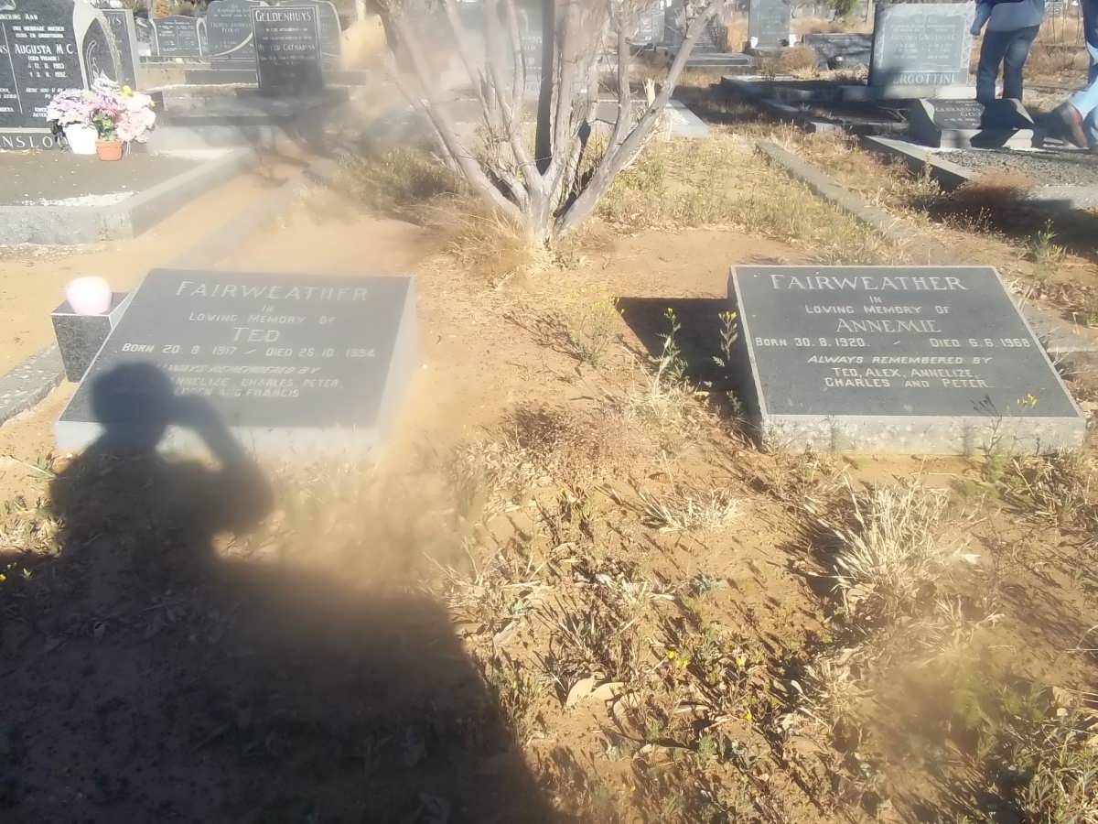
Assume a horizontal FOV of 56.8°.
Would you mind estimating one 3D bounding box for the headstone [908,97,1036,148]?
[{"bbox_3d":[3.008,-2.072,7.266,0.650,0.290,0.570,1,22,1],"label":"headstone"}]

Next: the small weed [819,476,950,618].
[{"bbox_3d":[0.657,0.255,1.982,0.261,0.230,0.248,0,22,0],"label":"small weed"}]

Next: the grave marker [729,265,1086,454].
[{"bbox_3d":[1.018,-0.185,3.034,0.858,0.325,0.740,0,22,1],"label":"grave marker"}]

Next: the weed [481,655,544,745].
[{"bbox_3d":[-0.057,0.451,1.602,0.098,0.139,0.093,0,22,0],"label":"weed"}]

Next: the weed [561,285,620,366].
[{"bbox_3d":[0.135,-0.281,3.291,0.196,0.257,0.196,0,22,0],"label":"weed"}]

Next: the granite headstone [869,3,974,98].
[{"bbox_3d":[3.573,-3.485,9.750,0.920,0.870,0.180,1,22,1],"label":"granite headstone"}]

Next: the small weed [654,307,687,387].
[{"bbox_3d":[0.370,-0.200,3.102,0.101,0.248,0.101,0,22,0],"label":"small weed"}]

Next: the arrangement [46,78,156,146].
[{"bbox_3d":[-2.824,-1.895,6.400,0.640,0.410,0.380,1,22,1],"label":"arrangement"}]

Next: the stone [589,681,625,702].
[{"bbox_3d":[0.101,0.489,1.766,0.058,0.022,0.036,0,22,-1],"label":"stone"}]

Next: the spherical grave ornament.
[{"bbox_3d":[-1.407,-0.361,3.087,0.141,0.111,0.141,0,22,0],"label":"spherical grave ornament"}]

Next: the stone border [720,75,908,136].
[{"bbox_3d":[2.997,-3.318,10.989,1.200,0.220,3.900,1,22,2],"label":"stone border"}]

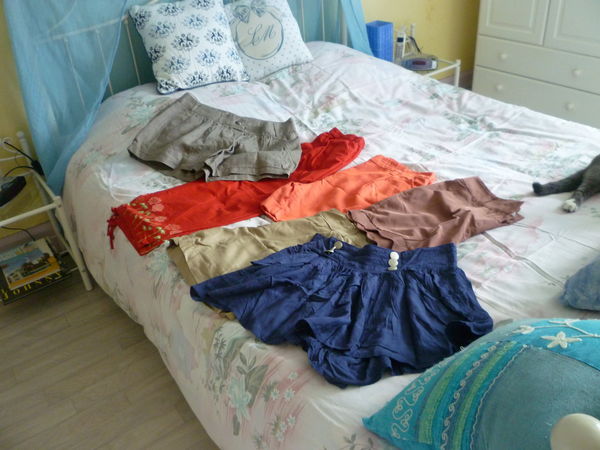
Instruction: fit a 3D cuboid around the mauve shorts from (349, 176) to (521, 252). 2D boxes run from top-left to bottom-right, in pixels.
[{"bbox_3d":[0.391,-0.039,1.412,0.460,0.060,0.285,-20,37,-22],"label":"mauve shorts"}]

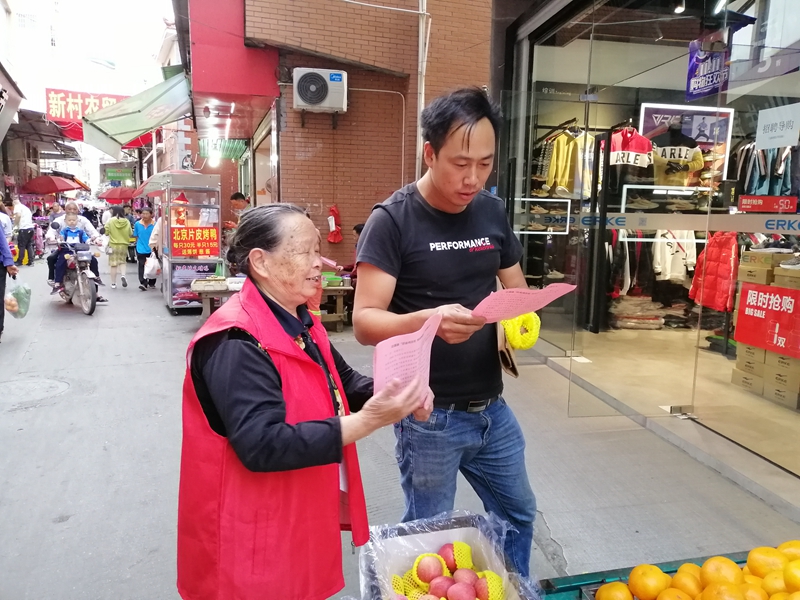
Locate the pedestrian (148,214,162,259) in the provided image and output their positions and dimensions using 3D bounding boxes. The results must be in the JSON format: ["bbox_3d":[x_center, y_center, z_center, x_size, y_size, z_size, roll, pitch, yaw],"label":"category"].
[{"bbox_3d":[-4.266,-0.899,10.792,0.420,1.600,0.500,6,9,30],"label":"pedestrian"}]

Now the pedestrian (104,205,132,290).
[{"bbox_3d":[-5.363,-1.000,11.488,0.530,1.560,0.450,-3,9,-26],"label":"pedestrian"}]

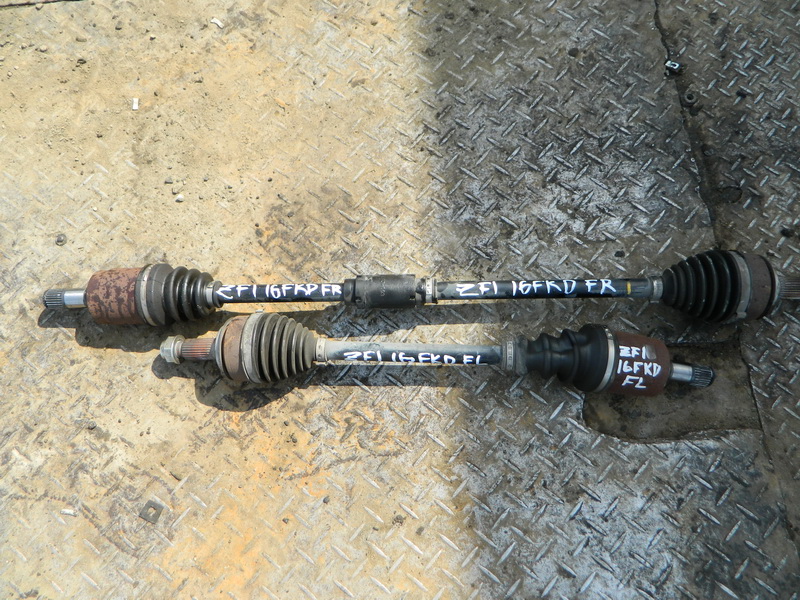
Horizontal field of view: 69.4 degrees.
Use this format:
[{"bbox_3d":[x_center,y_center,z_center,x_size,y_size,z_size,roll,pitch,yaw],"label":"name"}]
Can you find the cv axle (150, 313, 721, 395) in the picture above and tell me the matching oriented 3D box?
[{"bbox_3d":[0.036,0.062,0.670,0.640,0.082,0.086,2,75,3],"label":"cv axle"}]

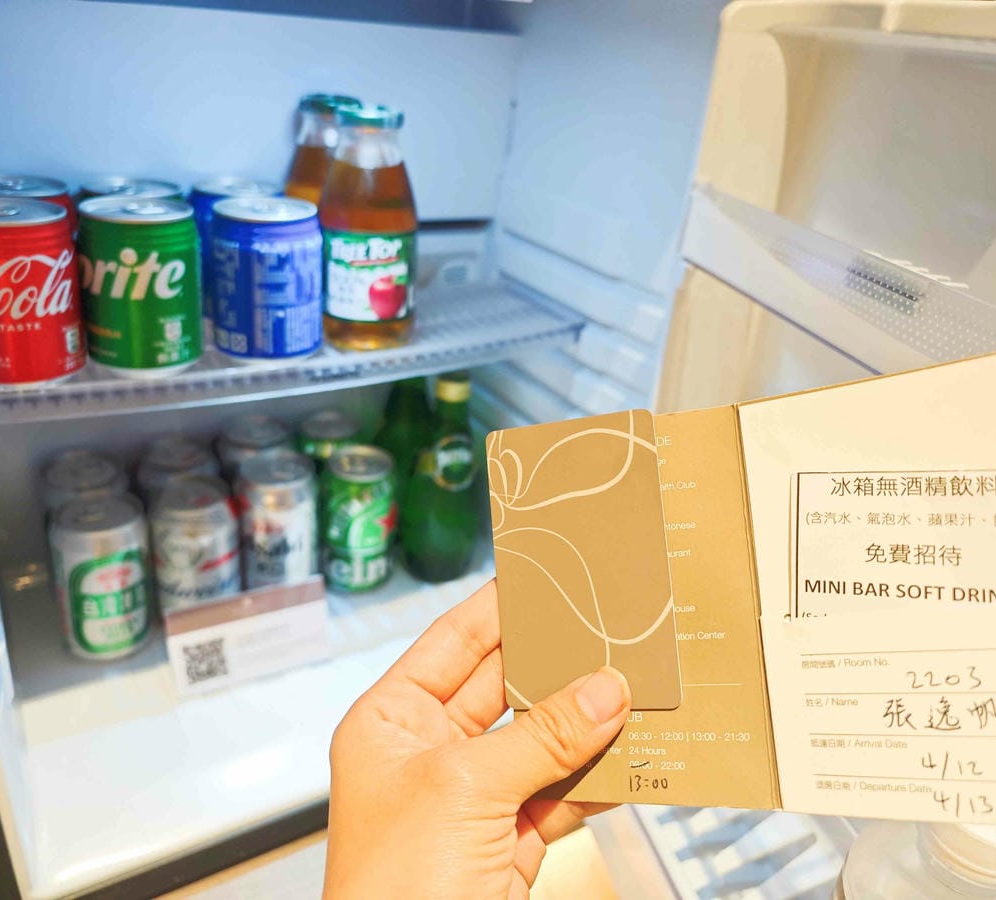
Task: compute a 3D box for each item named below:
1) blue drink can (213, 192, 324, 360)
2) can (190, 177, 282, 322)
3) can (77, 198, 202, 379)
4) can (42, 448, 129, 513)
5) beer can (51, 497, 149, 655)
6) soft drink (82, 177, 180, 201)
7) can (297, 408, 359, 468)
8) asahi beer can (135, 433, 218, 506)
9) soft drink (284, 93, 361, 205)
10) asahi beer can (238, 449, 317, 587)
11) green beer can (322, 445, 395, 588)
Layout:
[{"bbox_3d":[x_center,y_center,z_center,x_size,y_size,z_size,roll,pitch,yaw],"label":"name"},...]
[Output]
[{"bbox_3d":[-0.148,-0.108,0.515,0.066,0.092,0.066,-6,31,-25],"label":"blue drink can"},{"bbox_3d":[-0.181,-0.137,0.562,0.066,0.092,0.066,-2,29,-18],"label":"can"},{"bbox_3d":[-0.212,-0.096,0.476,0.066,0.092,0.066,12,28,8],"label":"can"},{"bbox_3d":[-0.339,0.069,0.663,0.066,0.120,0.066,-12,34,-33],"label":"can"},{"bbox_3d":[-0.304,0.099,0.617,0.066,0.120,0.066,6,28,-3],"label":"beer can"},{"bbox_3d":[-0.237,-0.127,0.527,0.066,0.092,0.066,-5,30,-23],"label":"soft drink"},{"bbox_3d":[-0.166,0.029,0.782,0.066,0.120,0.066,6,28,-3],"label":"can"},{"bbox_3d":[-0.280,0.055,0.707,0.066,0.120,0.066,-4,30,-22],"label":"asahi beer can"},{"bbox_3d":[-0.125,-0.180,0.592,0.065,0.154,0.065,1,28,-12],"label":"soft drink"},{"bbox_3d":[-0.194,0.068,0.705,0.066,0.120,0.066,2,28,-11],"label":"asahi beer can"},{"bbox_3d":[-0.125,0.066,0.724,0.066,0.120,0.066,6,28,-3],"label":"green beer can"}]

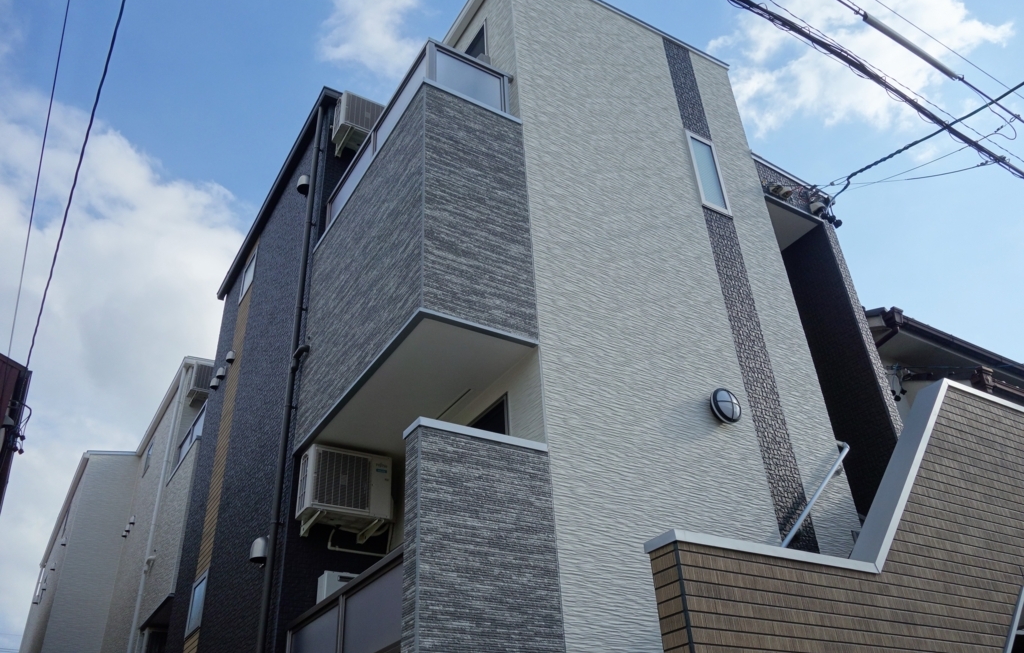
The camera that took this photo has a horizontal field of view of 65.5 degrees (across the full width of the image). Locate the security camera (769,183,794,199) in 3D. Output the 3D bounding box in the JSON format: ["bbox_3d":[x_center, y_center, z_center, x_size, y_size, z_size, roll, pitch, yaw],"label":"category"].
[{"bbox_3d":[2.720,-1.361,8.044,0.290,0.115,0.090,16,-38,-28],"label":"security camera"}]

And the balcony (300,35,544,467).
[{"bbox_3d":[-0.855,-0.500,6.478,0.876,2.621,2.316,16,-38,-28],"label":"balcony"}]

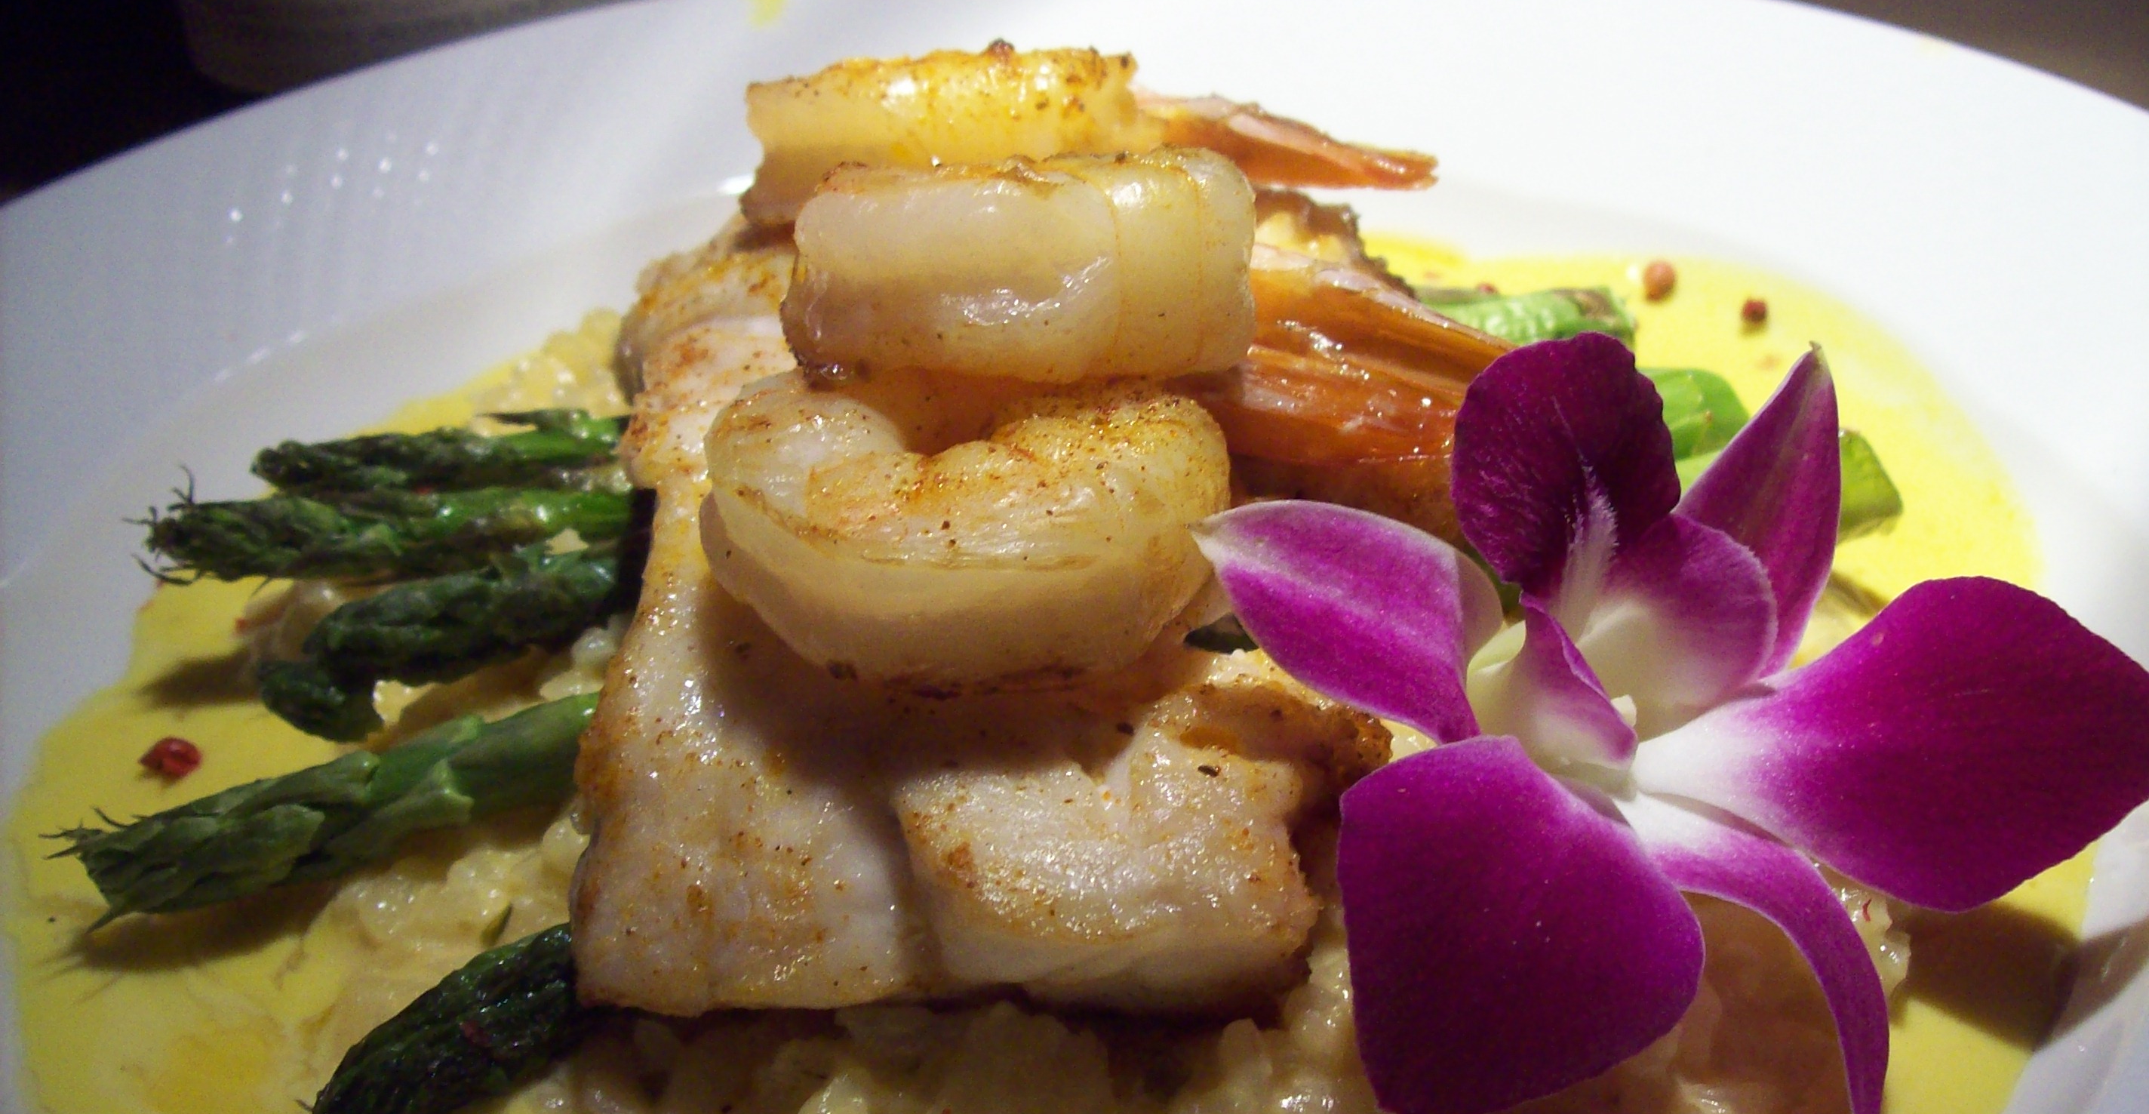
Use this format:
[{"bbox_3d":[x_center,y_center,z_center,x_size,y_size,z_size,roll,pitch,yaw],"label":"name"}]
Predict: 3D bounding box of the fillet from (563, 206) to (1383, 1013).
[{"bbox_3d":[-0.007,-0.003,0.206,0.066,0.027,0.100,-2,35,3],"label":"fillet"}]

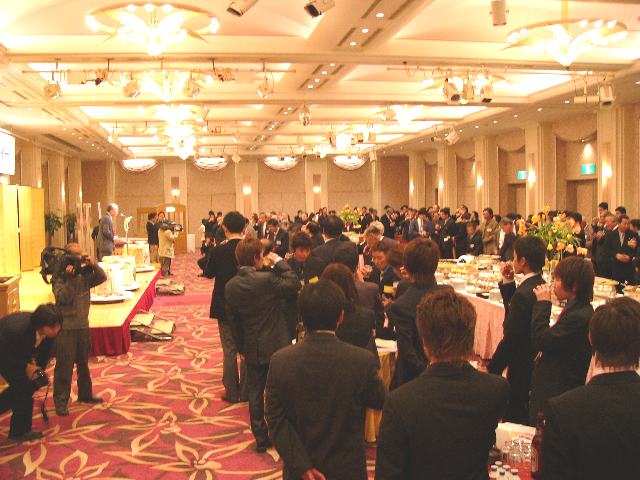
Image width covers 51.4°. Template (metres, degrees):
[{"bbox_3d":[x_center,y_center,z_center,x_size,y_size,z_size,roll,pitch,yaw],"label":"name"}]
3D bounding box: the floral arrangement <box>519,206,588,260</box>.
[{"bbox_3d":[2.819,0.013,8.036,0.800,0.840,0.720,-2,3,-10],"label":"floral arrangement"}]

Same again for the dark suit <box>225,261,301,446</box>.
[{"bbox_3d":[-0.465,0.909,5.334,0.580,1.480,0.420,0,3,19],"label":"dark suit"}]

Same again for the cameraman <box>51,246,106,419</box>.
[{"bbox_3d":[-2.373,0.842,6.536,0.520,1.660,0.430,-4,4,-43],"label":"cameraman"}]

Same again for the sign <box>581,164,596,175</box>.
[{"bbox_3d":[6.716,-1.757,16.624,0.080,0.235,0.590,-2,3,-10],"label":"sign"}]

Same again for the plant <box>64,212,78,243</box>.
[{"bbox_3d":[-7.566,0.028,20.285,0.600,1.800,0.600,-2,3,-10],"label":"plant"}]

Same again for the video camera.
[{"bbox_3d":[-2.420,0.238,6.330,0.520,0.340,0.270,1,4,34],"label":"video camera"}]

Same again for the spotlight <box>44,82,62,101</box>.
[{"bbox_3d":[-3.708,-2.066,9.262,0.210,0.250,0.220,-48,19,-15],"label":"spotlight"}]

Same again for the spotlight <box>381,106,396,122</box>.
[{"bbox_3d":[1.437,-2.634,13.967,0.340,0.270,0.280,-31,17,-26],"label":"spotlight"}]

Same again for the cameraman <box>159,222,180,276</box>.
[{"bbox_3d":[-4.151,0.239,18.214,0.580,1.570,0.500,-2,3,-9],"label":"cameraman"}]

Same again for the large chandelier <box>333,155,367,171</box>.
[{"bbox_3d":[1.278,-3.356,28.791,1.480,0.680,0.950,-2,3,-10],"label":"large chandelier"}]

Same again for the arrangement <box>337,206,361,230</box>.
[{"bbox_3d":[1.055,-0.804,23.800,0.800,0.940,0.740,-1,3,0],"label":"arrangement"}]

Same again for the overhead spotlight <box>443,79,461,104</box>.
[{"bbox_3d":[1.948,-2.200,9.859,0.230,0.280,0.330,-2,40,-21],"label":"overhead spotlight"}]

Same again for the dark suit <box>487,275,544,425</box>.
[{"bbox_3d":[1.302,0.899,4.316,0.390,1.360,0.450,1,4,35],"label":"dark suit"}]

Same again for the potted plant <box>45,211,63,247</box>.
[{"bbox_3d":[-7.216,0.129,17.949,0.680,1.840,0.660,-2,3,-10],"label":"potted plant"}]

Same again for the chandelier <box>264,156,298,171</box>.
[{"bbox_3d":[-1.668,-3.315,28.835,1.460,0.580,1.460,-2,3,-10],"label":"chandelier"}]

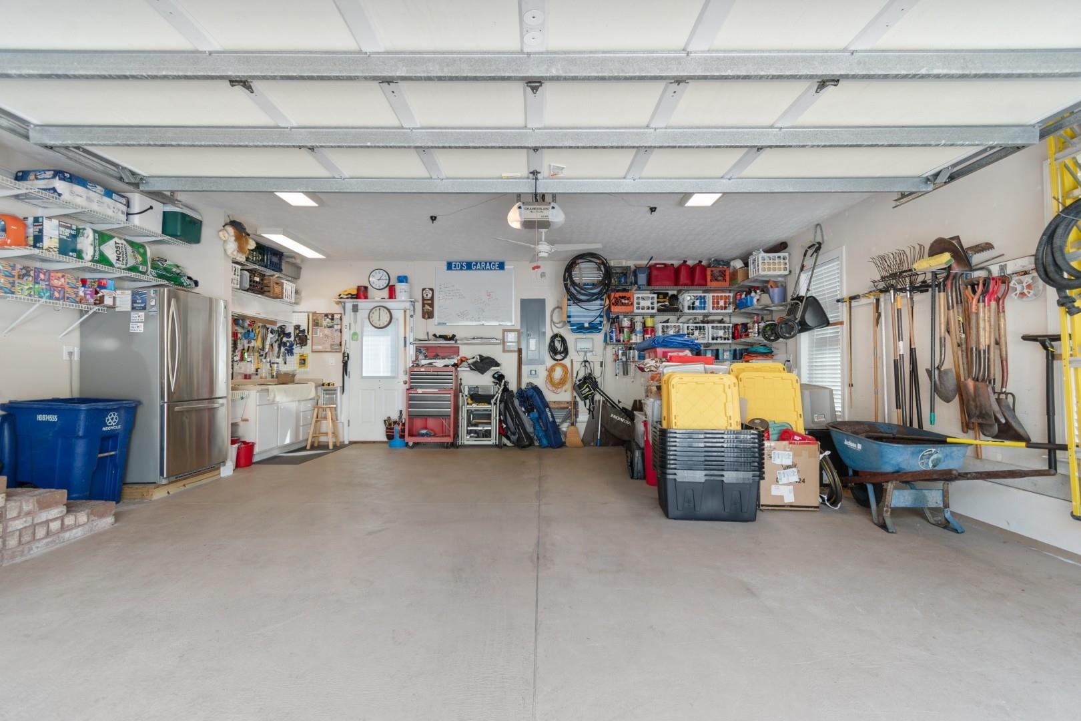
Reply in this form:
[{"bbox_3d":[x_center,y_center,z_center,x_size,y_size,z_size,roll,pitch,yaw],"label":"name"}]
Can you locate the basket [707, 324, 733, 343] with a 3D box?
[{"bbox_3d":[2.610,-0.397,6.730,0.340,0.270,0.370,0,-1,0],"label":"basket"}]

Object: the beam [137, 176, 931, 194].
[{"bbox_3d":[-0.024,-1.087,2.804,4.870,0.090,0.055,0,-1,0],"label":"beam"}]

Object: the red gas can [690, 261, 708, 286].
[{"bbox_3d":[2.318,-1.270,6.733,0.220,0.370,0.350,0,-1,0],"label":"red gas can"}]

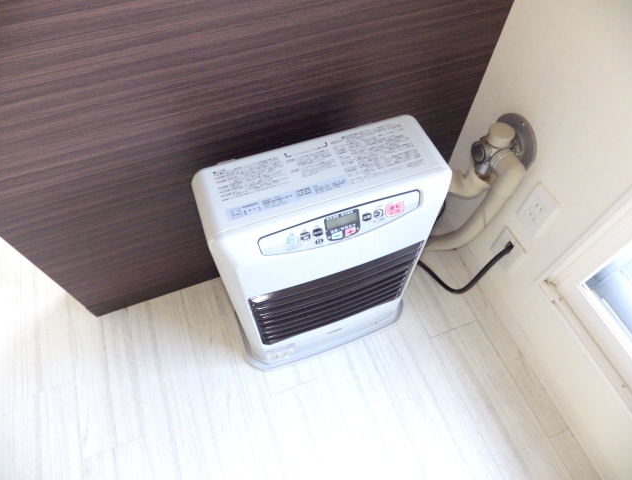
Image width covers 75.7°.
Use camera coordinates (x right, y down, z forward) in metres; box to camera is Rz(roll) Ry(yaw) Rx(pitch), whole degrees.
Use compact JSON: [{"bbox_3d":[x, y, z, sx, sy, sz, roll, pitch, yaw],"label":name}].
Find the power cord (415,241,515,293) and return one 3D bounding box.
[{"bbox_3d":[0.385,0.038,1.150,0.158,0.252,0.177,-18,60,-10],"label":"power cord"}]

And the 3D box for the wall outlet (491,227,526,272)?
[{"bbox_3d":[0.491,0.030,1.044,0.012,0.104,0.083,-18,60,-10],"label":"wall outlet"}]

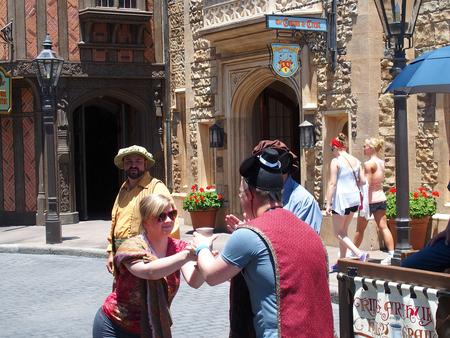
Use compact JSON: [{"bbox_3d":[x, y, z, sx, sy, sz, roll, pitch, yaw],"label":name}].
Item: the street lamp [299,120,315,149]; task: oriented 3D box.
[{"bbox_3d":[1.284,-0.540,12.700,0.270,0.440,0.260,-3,2,-34],"label":"street lamp"}]

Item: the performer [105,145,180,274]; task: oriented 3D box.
[{"bbox_3d":[-0.684,0.658,6.850,0.600,1.730,0.420,-1,2,25],"label":"performer"}]

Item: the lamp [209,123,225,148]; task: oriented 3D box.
[{"bbox_3d":[-0.150,-0.599,14.200,0.280,0.460,0.270,-3,2,-34],"label":"lamp"}]

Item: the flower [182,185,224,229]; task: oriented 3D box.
[{"bbox_3d":[-0.395,0.714,14.800,0.740,0.860,0.760,-1,2,0],"label":"flower"}]

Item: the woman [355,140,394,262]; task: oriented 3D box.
[{"bbox_3d":[1.879,0.402,10.450,0.450,1.620,0.620,-3,2,-43],"label":"woman"}]

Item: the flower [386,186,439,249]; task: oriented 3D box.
[{"bbox_3d":[2.651,0.707,11.400,0.700,0.910,0.720,-1,2,0],"label":"flower"}]

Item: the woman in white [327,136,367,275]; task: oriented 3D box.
[{"bbox_3d":[1.481,0.405,9.750,0.470,1.670,0.550,-3,2,-38],"label":"woman in white"}]

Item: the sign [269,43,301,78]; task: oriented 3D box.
[{"bbox_3d":[0.856,-1.554,11.600,0.540,0.530,0.080,-3,2,-34],"label":"sign"}]

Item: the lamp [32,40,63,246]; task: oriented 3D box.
[{"bbox_3d":[-2.840,-0.483,13.200,0.500,3.420,0.500,0,2,34],"label":"lamp"}]

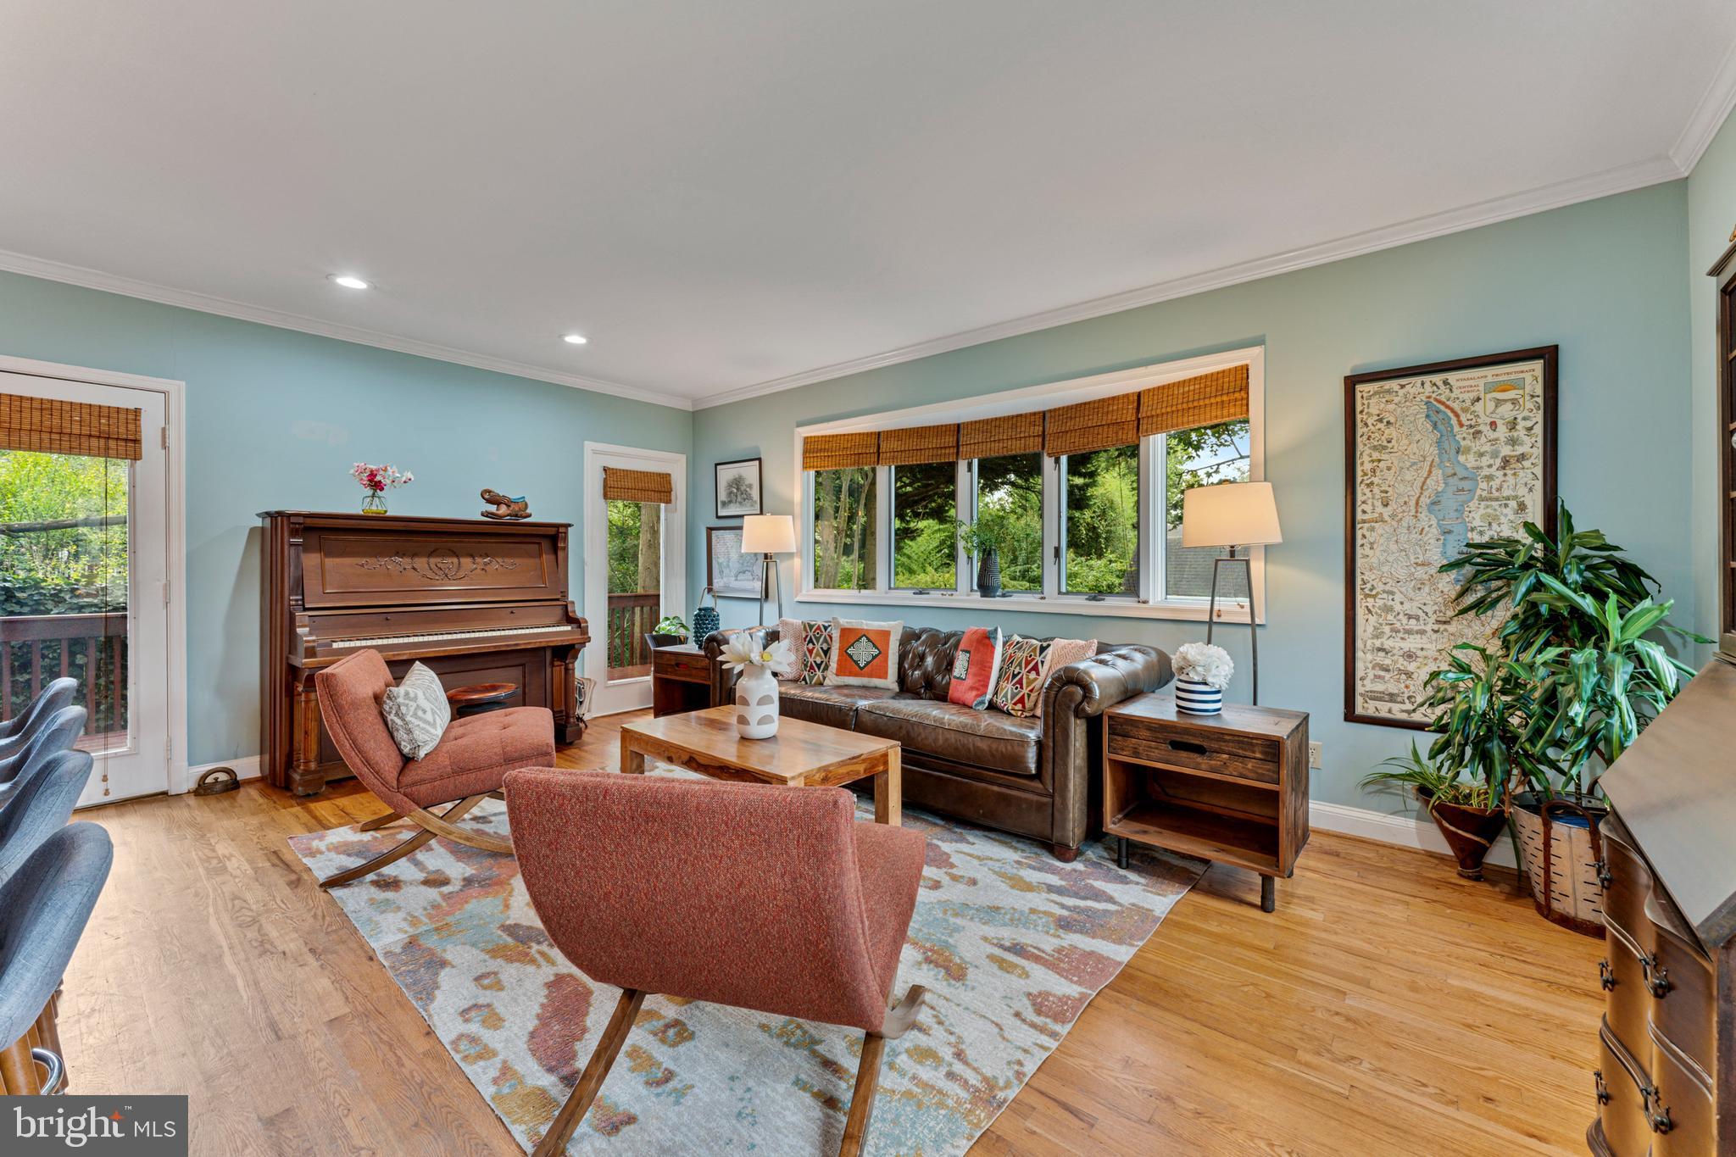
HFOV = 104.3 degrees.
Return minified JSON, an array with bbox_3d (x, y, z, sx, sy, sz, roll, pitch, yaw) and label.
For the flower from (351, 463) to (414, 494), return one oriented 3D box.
[{"bbox_3d":[-2.753,-0.573,3.827,0.190,0.175,0.260,1,2,40],"label":"flower"}]

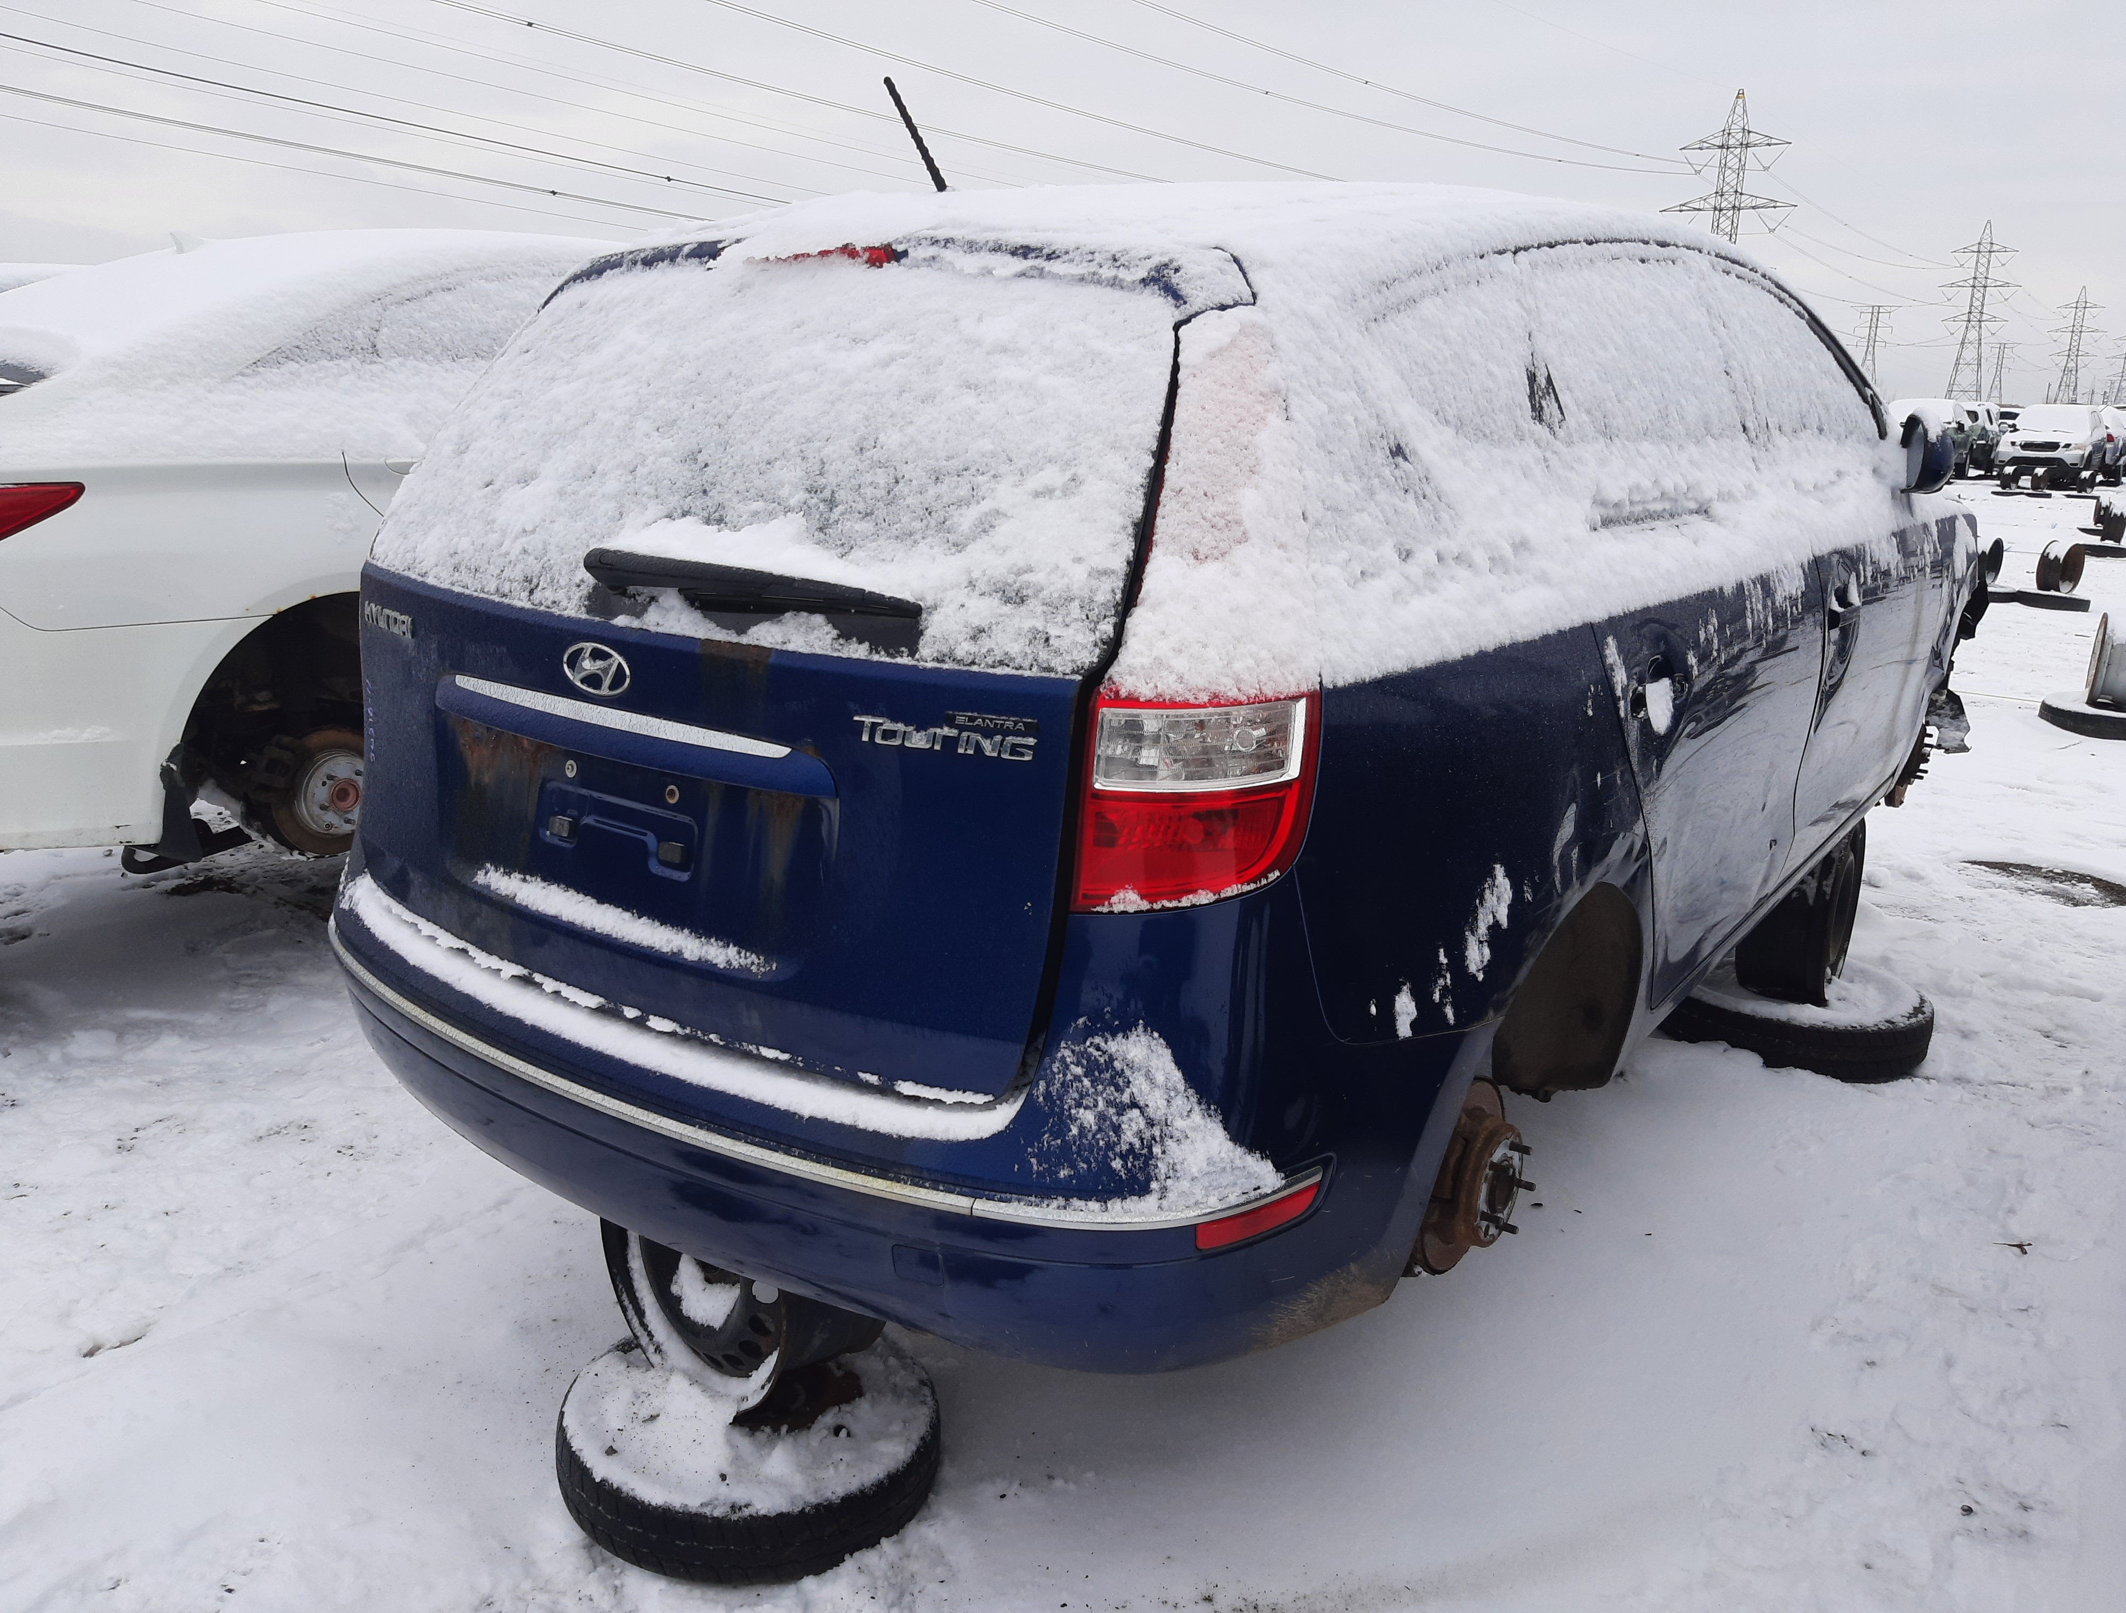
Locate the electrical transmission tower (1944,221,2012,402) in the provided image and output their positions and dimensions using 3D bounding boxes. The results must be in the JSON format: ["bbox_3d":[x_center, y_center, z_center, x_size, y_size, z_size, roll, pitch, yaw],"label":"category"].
[{"bbox_3d":[204.397,-108.595,362.959,16.300,43.500,7.200,11,17,35],"label":"electrical transmission tower"}]

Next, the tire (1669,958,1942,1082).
[{"bbox_3d":[1.697,0.486,3.799,0.608,0.170,0.608,1,14,0],"label":"tire"}]

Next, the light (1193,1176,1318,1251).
[{"bbox_3d":[0.195,0.397,1.585,0.170,0.034,0.032,-11,20,-36],"label":"light"}]

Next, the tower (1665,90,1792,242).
[{"bbox_3d":[86.865,-71.963,212.716,16.300,41.600,7.200,11,17,35],"label":"tower"}]

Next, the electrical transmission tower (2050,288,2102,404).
[{"bbox_3d":[332.801,-148.898,532.455,16.300,43.500,7.200,11,17,35],"label":"electrical transmission tower"}]

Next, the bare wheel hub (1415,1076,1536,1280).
[{"bbox_3d":[0.535,0.478,2.077,0.125,0.280,0.280,12,19,35],"label":"bare wheel hub"}]

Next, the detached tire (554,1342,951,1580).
[{"bbox_3d":[-0.452,0.924,2.360,0.540,0.140,0.540,1,14,0],"label":"detached tire"}]

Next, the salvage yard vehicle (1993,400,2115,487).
[{"bbox_3d":[23.426,-8.577,38.152,1.790,1.650,4.600,12,18,37],"label":"salvage yard vehicle"}]

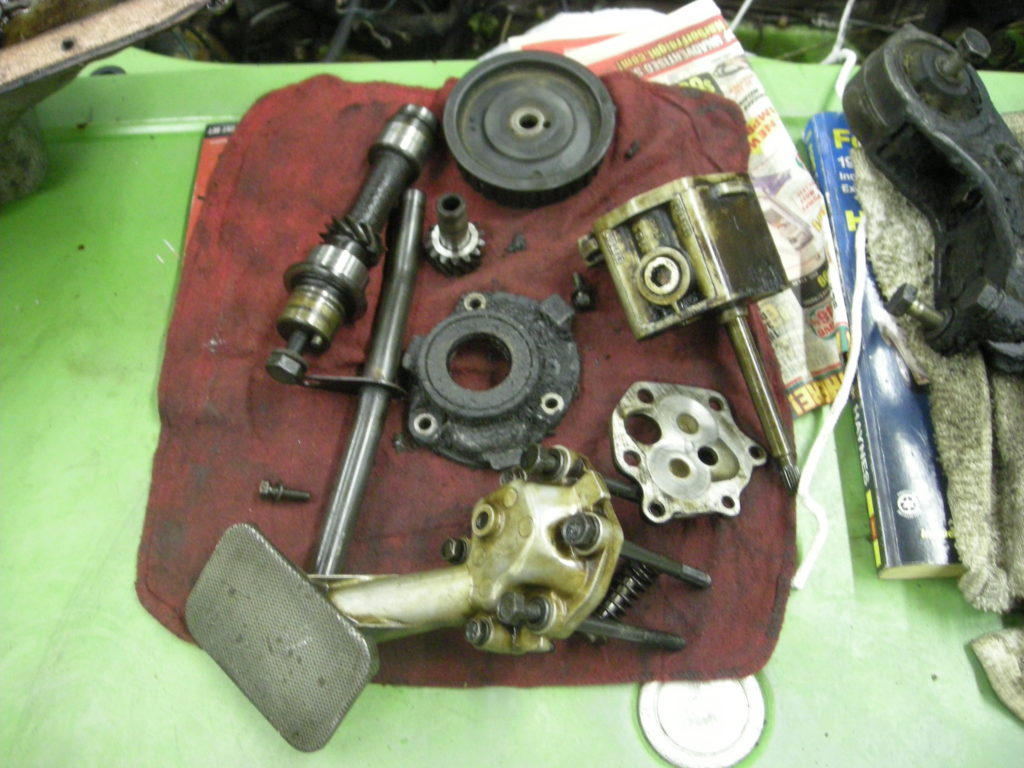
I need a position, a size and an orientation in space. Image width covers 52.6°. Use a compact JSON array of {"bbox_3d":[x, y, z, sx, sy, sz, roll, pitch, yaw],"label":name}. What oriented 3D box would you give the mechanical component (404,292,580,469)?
[{"bbox_3d":[-0.011,-0.004,0.547,0.095,0.021,0.097,0,66,0],"label":"mechanical component"}]

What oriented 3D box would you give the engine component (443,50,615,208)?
[{"bbox_3d":[0.010,-0.150,0.609,0.100,0.021,0.100,0,66,0],"label":"engine component"}]

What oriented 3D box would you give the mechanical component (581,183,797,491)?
[{"bbox_3d":[0.105,-0.021,0.554,0.095,0.066,0.168,-17,82,-7],"label":"mechanical component"}]

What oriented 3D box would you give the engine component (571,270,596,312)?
[{"bbox_3d":[0.038,-0.052,0.573,0.011,0.011,0.024,-11,67,-5],"label":"engine component"}]

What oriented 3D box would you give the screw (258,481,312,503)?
[{"bbox_3d":[-0.115,0.055,0.526,0.027,0.009,0.009,11,67,5],"label":"screw"}]

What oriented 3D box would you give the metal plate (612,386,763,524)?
[{"bbox_3d":[0.092,0.033,0.535,0.077,0.011,0.077,-5,66,-2],"label":"metal plate"}]

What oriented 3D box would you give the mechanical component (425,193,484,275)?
[{"bbox_3d":[-0.032,-0.085,0.567,0.035,0.046,0.035,0,66,0],"label":"mechanical component"}]

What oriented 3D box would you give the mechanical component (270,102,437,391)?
[{"bbox_3d":[-0.087,-0.083,0.570,0.048,0.041,0.187,20,68,8],"label":"mechanical component"}]

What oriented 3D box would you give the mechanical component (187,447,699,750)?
[{"bbox_3d":[-0.029,0.091,0.481,0.247,0.065,0.111,-14,67,-6],"label":"mechanical component"}]

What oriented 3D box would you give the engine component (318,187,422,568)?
[{"bbox_3d":[-0.075,-0.008,0.550,0.013,0.013,0.232,8,67,4],"label":"engine component"}]

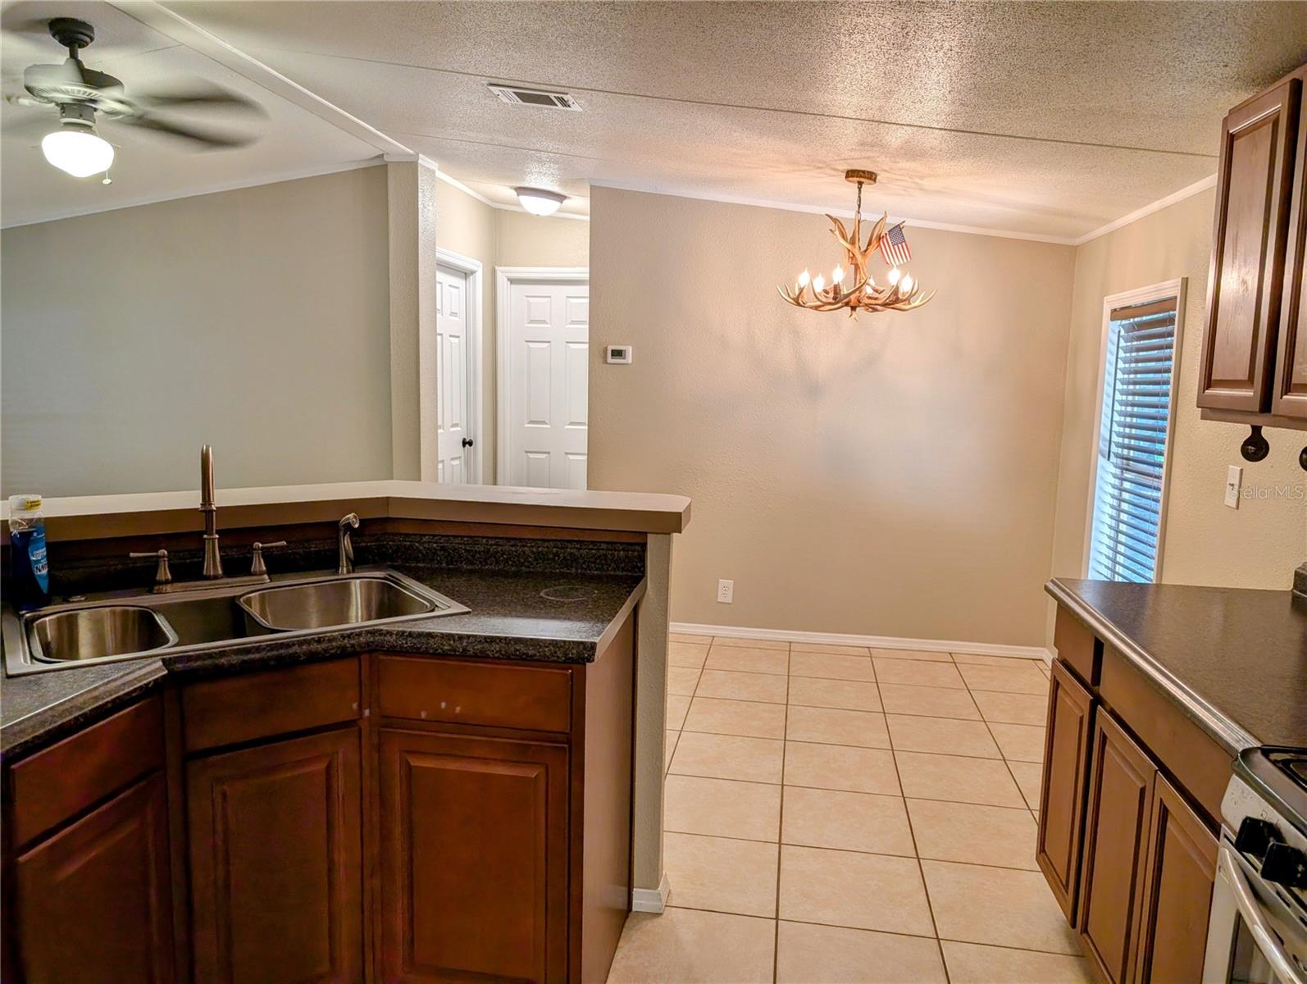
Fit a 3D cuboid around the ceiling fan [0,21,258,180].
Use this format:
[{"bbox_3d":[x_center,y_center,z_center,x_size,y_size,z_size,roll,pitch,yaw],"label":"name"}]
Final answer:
[{"bbox_3d":[-1.907,-1.292,2.998,1.240,0.495,1.240,3,7,9],"label":"ceiling fan"}]

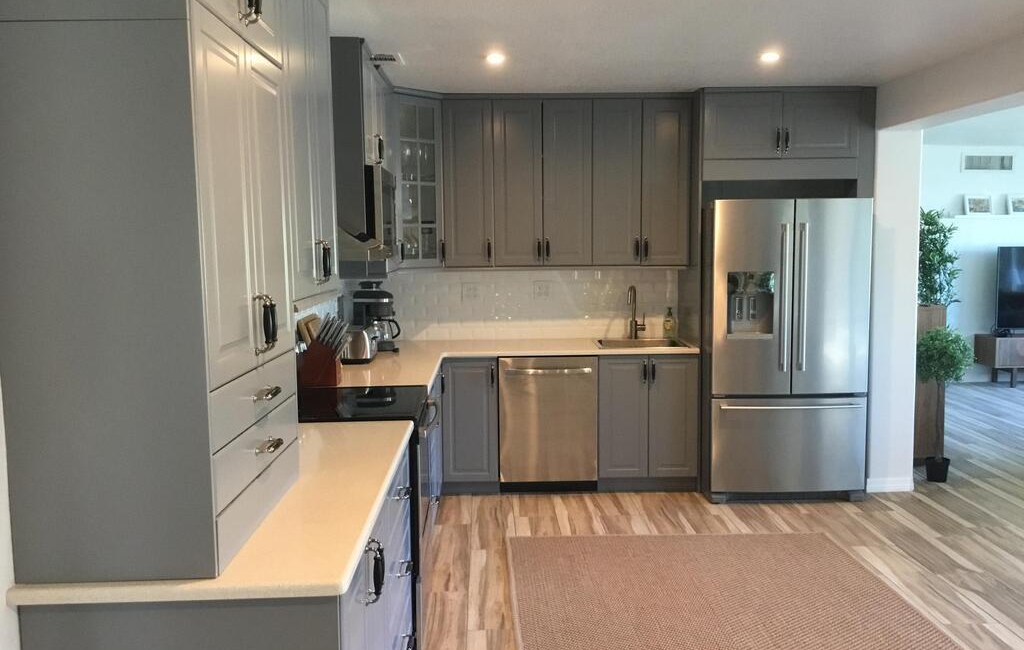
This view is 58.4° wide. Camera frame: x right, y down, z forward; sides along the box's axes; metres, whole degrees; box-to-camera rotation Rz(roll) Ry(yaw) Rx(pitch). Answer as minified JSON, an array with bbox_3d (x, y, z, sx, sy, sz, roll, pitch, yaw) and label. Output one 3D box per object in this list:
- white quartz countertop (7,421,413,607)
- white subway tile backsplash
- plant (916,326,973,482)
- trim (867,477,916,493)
[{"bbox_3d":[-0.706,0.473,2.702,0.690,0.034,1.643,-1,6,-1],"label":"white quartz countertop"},{"bbox_3d":[0.018,-0.144,6.122,2.195,0.484,0.020,-1,6,-1],"label":"white subway tile backsplash"},{"bbox_3d":[2.756,0.502,5.857,0.380,0.991,0.380,-1,5,-1],"label":"plant"},{"bbox_3d":[2.314,0.985,5.621,0.270,0.085,0.018,-1,5,-1],"label":"trim"}]

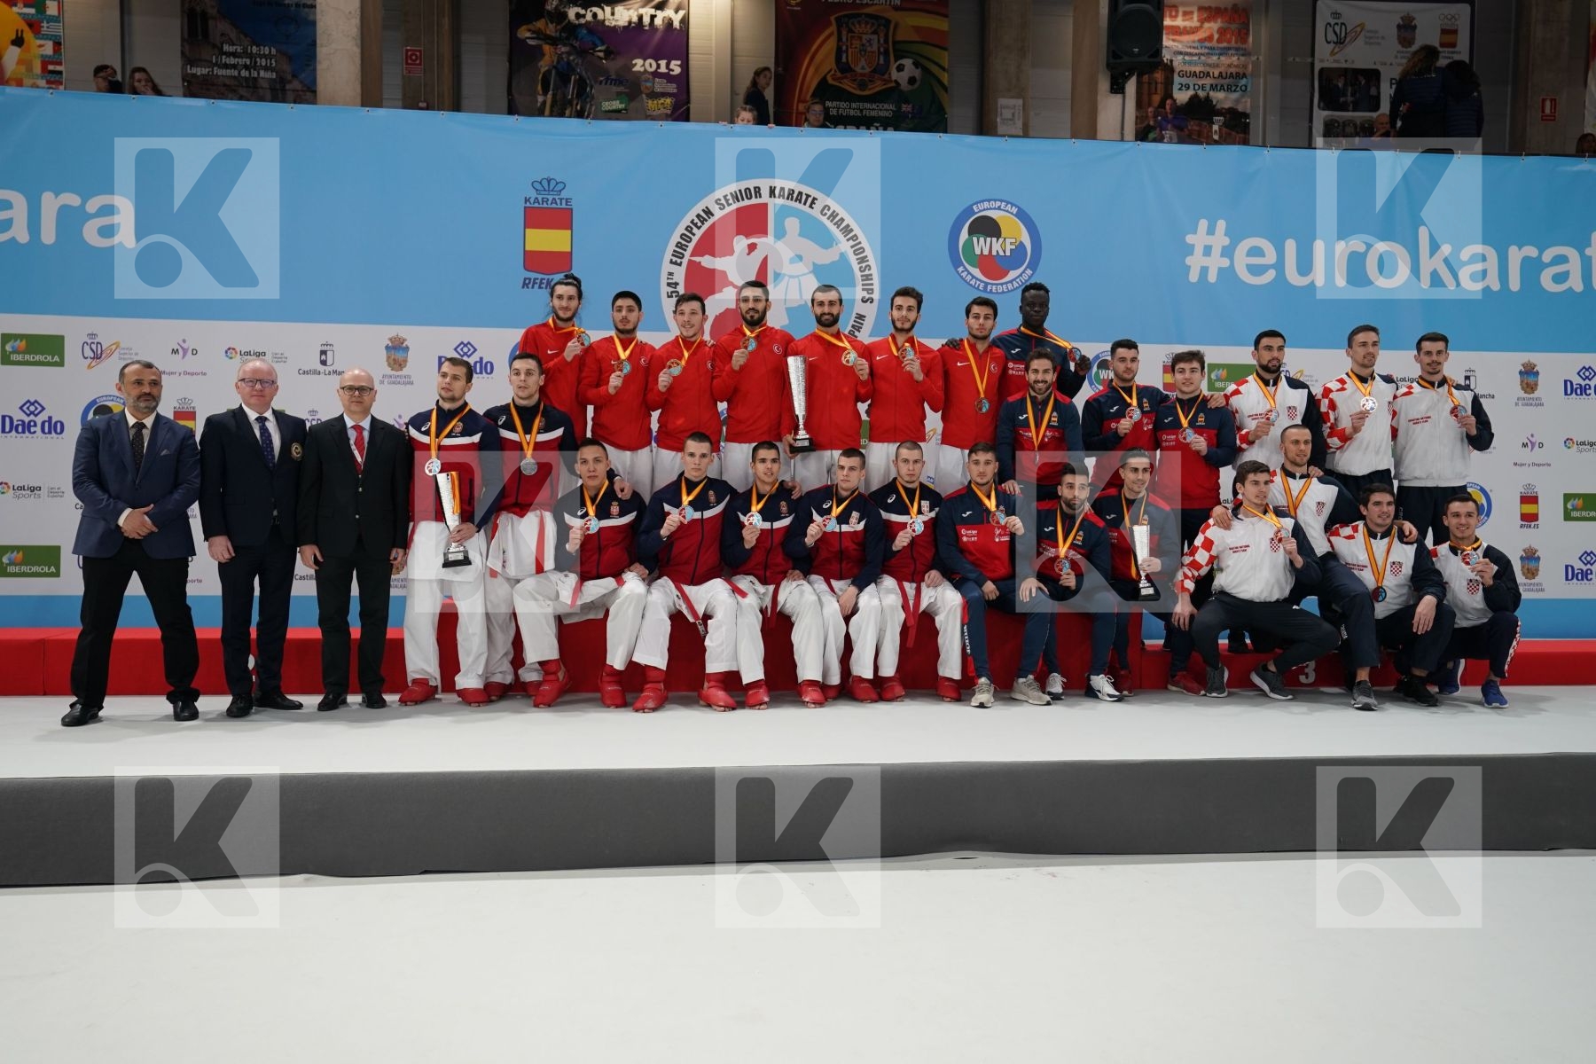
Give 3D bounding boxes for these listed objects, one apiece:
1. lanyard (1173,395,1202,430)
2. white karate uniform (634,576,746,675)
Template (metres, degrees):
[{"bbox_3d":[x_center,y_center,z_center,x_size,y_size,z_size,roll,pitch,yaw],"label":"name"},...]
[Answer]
[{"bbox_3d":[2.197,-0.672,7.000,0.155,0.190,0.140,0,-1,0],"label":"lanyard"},{"bbox_3d":[-0.594,0.483,6.680,0.590,0.510,0.530,0,2,-6],"label":"white karate uniform"}]

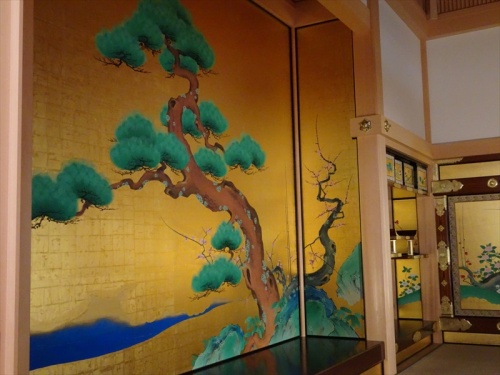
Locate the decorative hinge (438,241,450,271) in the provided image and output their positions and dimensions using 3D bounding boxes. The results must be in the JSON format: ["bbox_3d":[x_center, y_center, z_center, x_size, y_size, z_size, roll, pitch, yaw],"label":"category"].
[{"bbox_3d":[2.233,0.787,6.649,0.126,0.342,0.030,-5,-7,31],"label":"decorative hinge"}]

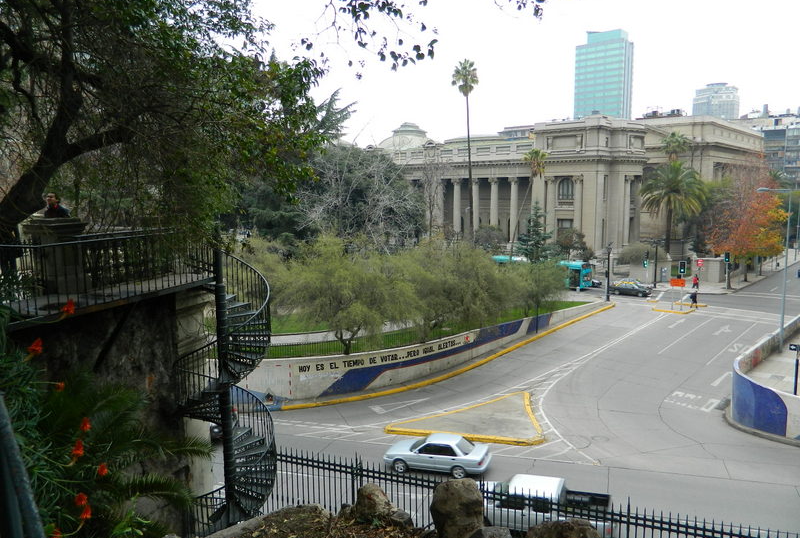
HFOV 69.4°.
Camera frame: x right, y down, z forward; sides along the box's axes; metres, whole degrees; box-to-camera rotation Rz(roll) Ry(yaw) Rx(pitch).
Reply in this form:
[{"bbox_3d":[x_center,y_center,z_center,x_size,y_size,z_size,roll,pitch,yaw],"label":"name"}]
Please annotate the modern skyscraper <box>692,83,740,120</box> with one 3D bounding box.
[{"bbox_3d":[228.002,-85.208,425.495,32.920,91.390,20.000,-4,7,-27],"label":"modern skyscraper"}]

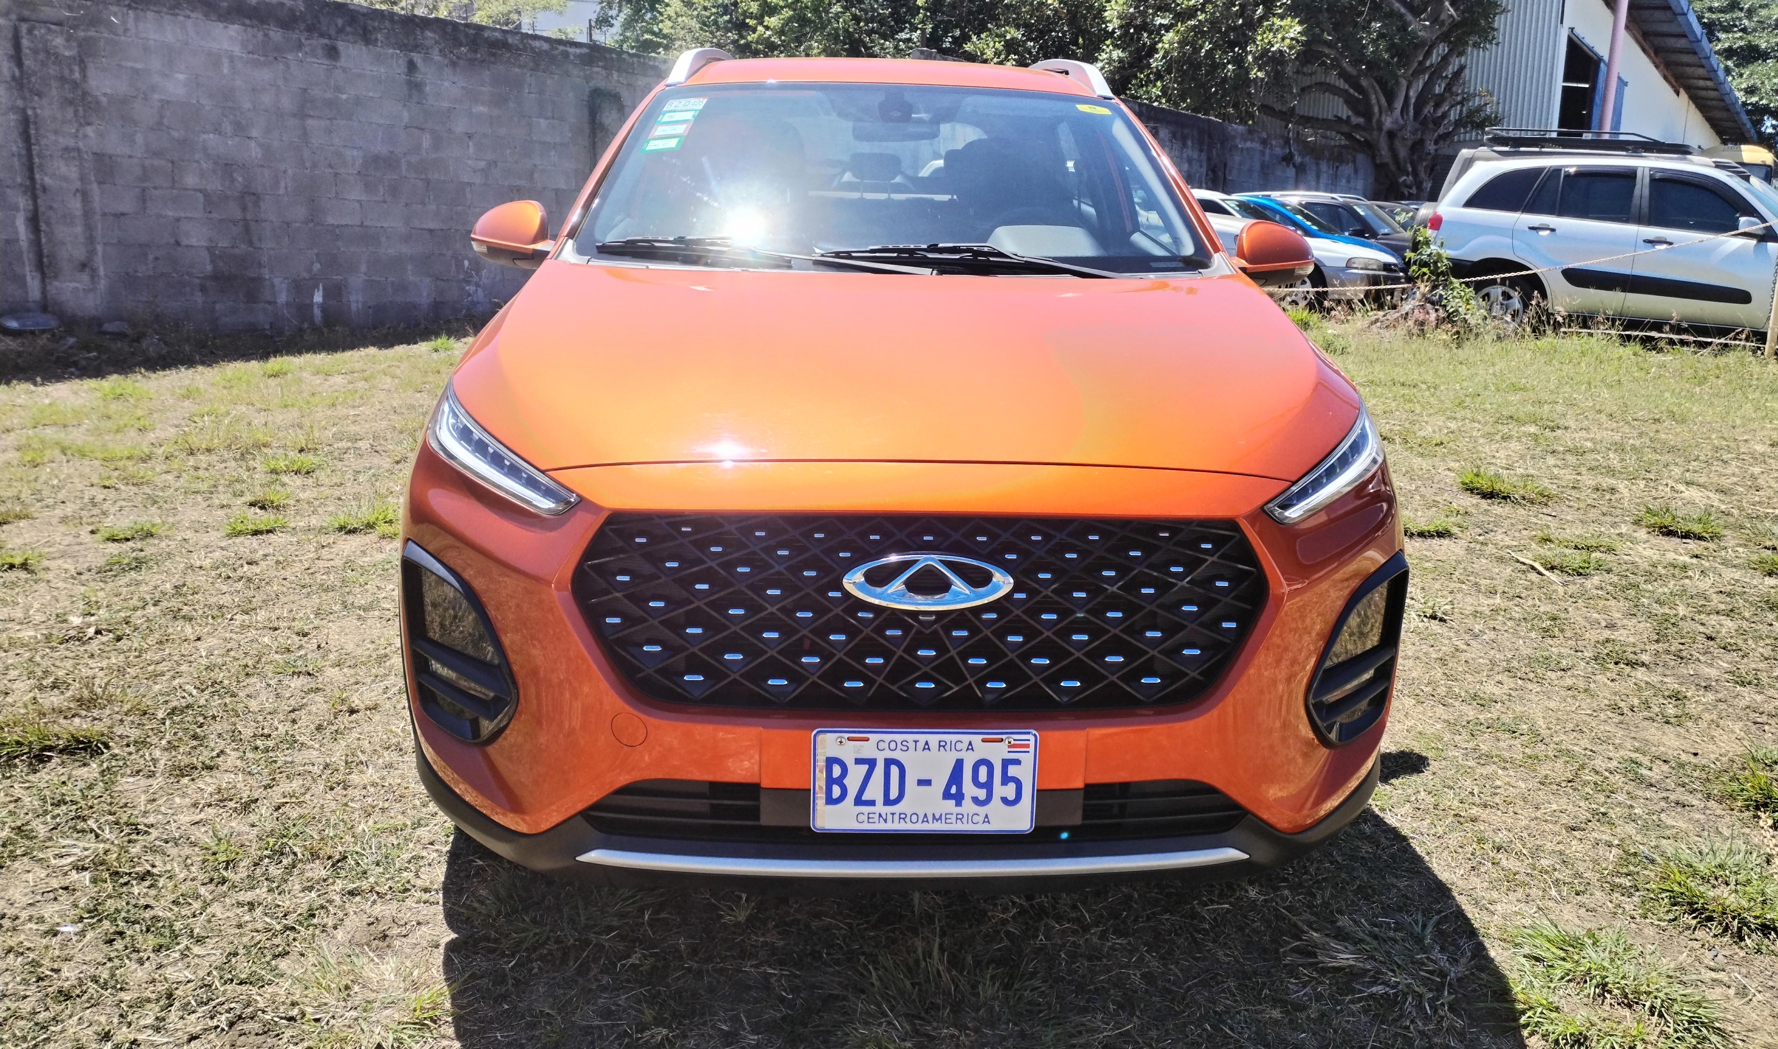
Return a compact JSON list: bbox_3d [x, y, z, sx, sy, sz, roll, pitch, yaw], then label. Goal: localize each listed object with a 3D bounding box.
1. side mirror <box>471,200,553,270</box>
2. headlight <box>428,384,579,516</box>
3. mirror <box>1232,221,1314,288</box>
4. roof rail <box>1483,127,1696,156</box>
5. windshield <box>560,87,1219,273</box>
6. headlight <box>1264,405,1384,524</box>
[{"bbox_3d":[-0.860,-0.663,3.411,0.205,0.155,0.140,1,13,-2],"label":"side mirror"},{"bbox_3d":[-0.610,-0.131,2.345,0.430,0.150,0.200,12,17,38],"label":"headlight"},{"bbox_3d":[0.895,-0.632,3.480,0.205,0.155,0.140,1,13,-2],"label":"mirror"},{"bbox_3d":[6.330,-3.470,13.400,1.650,0.200,1.050,7,13,27],"label":"roof rail"},{"bbox_3d":[0.013,-0.794,3.406,1.400,0.180,0.930,1,43,-2],"label":"windshield"},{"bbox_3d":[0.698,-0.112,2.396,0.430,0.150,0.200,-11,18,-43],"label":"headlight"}]

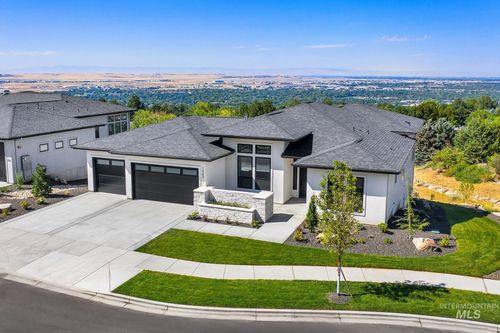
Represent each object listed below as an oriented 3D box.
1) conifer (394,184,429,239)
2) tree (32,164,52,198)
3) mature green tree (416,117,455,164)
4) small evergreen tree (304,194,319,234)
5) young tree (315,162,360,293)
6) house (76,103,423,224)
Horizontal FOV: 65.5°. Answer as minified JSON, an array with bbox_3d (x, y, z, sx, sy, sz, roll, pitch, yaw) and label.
[{"bbox_3d":[8.531,2.340,20.499,1.690,2.780,1.600,0,13,0],"label":"conifer"},{"bbox_3d":[-14.589,1.007,27.162,1.470,2.350,1.470,0,13,0],"label":"tree"},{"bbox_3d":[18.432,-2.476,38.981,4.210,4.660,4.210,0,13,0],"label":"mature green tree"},{"bbox_3d":[3.357,2.538,21.128,0.710,2.060,0.710,0,13,0],"label":"small evergreen tree"},{"bbox_3d":[3.372,2.440,14.701,1.550,5.410,1.550,0,13,0],"label":"young tree"},{"bbox_3d":[1.363,-2.073,32.313,23.000,6.300,20.300,5,14,21],"label":"house"}]

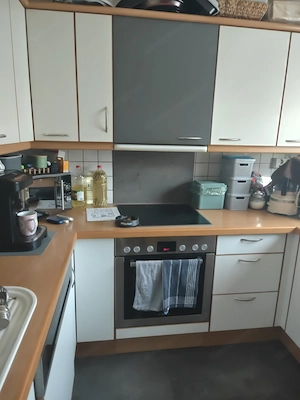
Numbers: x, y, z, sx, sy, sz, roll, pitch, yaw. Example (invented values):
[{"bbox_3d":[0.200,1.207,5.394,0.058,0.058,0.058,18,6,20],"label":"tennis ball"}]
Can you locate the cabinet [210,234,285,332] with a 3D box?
[{"bbox_3d":[0.578,0.473,1.945,0.450,0.657,0.565,0,13,-8],"label":"cabinet"}]

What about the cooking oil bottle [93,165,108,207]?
[{"bbox_3d":[-0.362,-0.101,1.937,0.102,0.302,0.102,0,13,-8],"label":"cooking oil bottle"}]

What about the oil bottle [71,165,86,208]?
[{"bbox_3d":[-0.516,-0.097,1.905,0.100,0.300,0.100,0,13,-8],"label":"oil bottle"}]

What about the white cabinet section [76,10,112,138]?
[{"bbox_3d":[-0.327,-0.697,1.646,0.194,0.663,0.345,0,12,-8],"label":"white cabinet section"}]

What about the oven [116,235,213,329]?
[{"bbox_3d":[0.060,0.447,1.839,0.594,0.585,0.565,0,13,-8],"label":"oven"}]

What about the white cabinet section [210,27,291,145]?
[{"bbox_3d":[0.586,-0.702,1.774,0.443,0.663,0.345,0,12,-8],"label":"white cabinet section"}]

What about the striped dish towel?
[{"bbox_3d":[0.186,0.515,1.572,0.229,0.358,0.045,0,13,-8],"label":"striped dish towel"}]

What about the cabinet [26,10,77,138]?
[{"bbox_3d":[-0.551,-0.702,1.635,0.240,0.665,0.371,0,13,-8],"label":"cabinet"}]

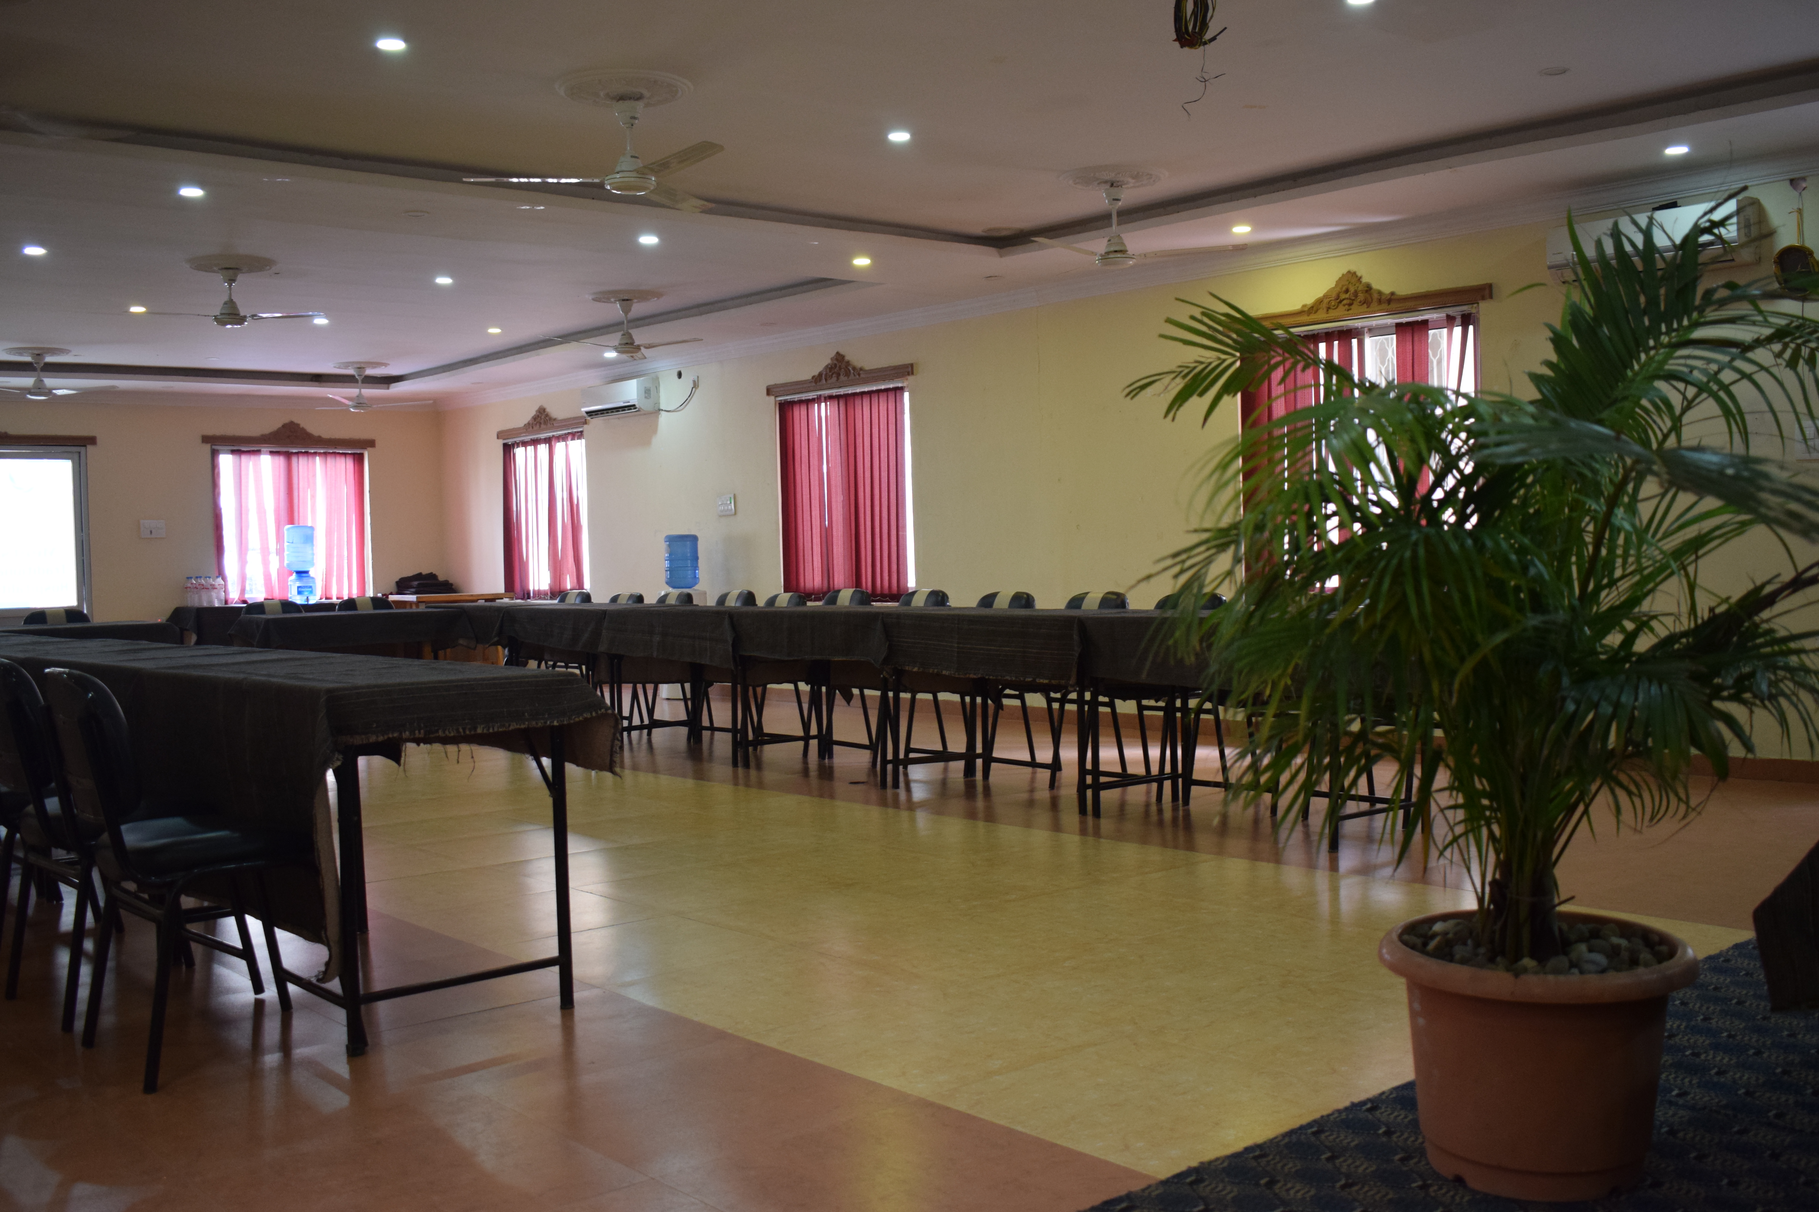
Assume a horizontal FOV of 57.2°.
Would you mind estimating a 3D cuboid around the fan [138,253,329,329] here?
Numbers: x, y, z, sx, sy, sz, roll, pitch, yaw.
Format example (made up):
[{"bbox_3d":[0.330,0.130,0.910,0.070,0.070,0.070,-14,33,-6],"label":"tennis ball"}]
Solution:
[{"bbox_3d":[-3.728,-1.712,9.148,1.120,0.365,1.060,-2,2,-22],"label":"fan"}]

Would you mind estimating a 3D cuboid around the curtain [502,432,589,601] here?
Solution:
[{"bbox_3d":[-3.235,-0.785,14.756,0.090,1.416,1.400,-3,3,-41],"label":"curtain"}]

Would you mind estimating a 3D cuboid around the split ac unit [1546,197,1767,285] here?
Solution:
[{"bbox_3d":[3.229,-1.585,7.261,0.210,0.280,0.920,-3,2,-42],"label":"split ac unit"}]

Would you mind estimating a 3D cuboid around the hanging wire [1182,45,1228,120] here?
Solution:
[{"bbox_3d":[0.711,-1.305,4.095,0.115,0.180,0.090,-1,2,0],"label":"hanging wire"}]

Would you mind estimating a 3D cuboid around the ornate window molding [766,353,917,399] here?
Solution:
[{"bbox_3d":[-0.509,-1.622,11.511,0.075,0.243,1.590,-3,3,-41],"label":"ornate window molding"}]

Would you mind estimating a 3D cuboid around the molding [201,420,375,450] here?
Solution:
[{"bbox_3d":[-5.638,-1.571,15.199,1.617,0.243,0.075,-3,3,-41],"label":"molding"}]

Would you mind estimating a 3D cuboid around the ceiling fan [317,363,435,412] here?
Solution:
[{"bbox_3d":[-4.474,-1.786,13.744,1.100,0.390,1.100,-1,2,0],"label":"ceiling fan"}]

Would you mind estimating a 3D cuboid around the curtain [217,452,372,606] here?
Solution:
[{"bbox_3d":[-5.631,-0.726,15.283,1.450,1.420,0.100,-3,2,-42],"label":"curtain"}]

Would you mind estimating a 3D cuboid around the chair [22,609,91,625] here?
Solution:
[{"bbox_3d":[-4.590,0.456,9.038,0.460,0.870,0.560,-3,3,-41],"label":"chair"}]

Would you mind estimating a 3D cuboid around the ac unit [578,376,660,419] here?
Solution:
[{"bbox_3d":[-2.346,-1.685,13.508,0.222,0.293,0.868,-3,3,-41],"label":"ac unit"}]

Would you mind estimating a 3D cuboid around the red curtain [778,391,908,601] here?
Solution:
[{"bbox_3d":[-0.472,-0.761,11.589,0.090,1.421,1.367,-3,3,-41],"label":"red curtain"}]

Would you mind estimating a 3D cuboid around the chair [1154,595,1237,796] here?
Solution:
[{"bbox_3d":[1.094,0.379,7.304,0.550,0.870,0.460,-3,2,-42],"label":"chair"}]

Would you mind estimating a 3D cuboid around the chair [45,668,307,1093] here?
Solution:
[{"bbox_3d":[-1.491,0.532,3.535,0.540,0.860,0.460,-3,2,-42],"label":"chair"}]

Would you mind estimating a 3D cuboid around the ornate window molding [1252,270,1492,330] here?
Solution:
[{"bbox_3d":[2.212,-1.567,8.395,0.075,0.243,1.584,-3,3,-41],"label":"ornate window molding"}]

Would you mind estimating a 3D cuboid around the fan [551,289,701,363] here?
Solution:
[{"bbox_3d":[-1.779,-1.765,10.504,1.100,0.390,1.100,-1,2,0],"label":"fan"}]

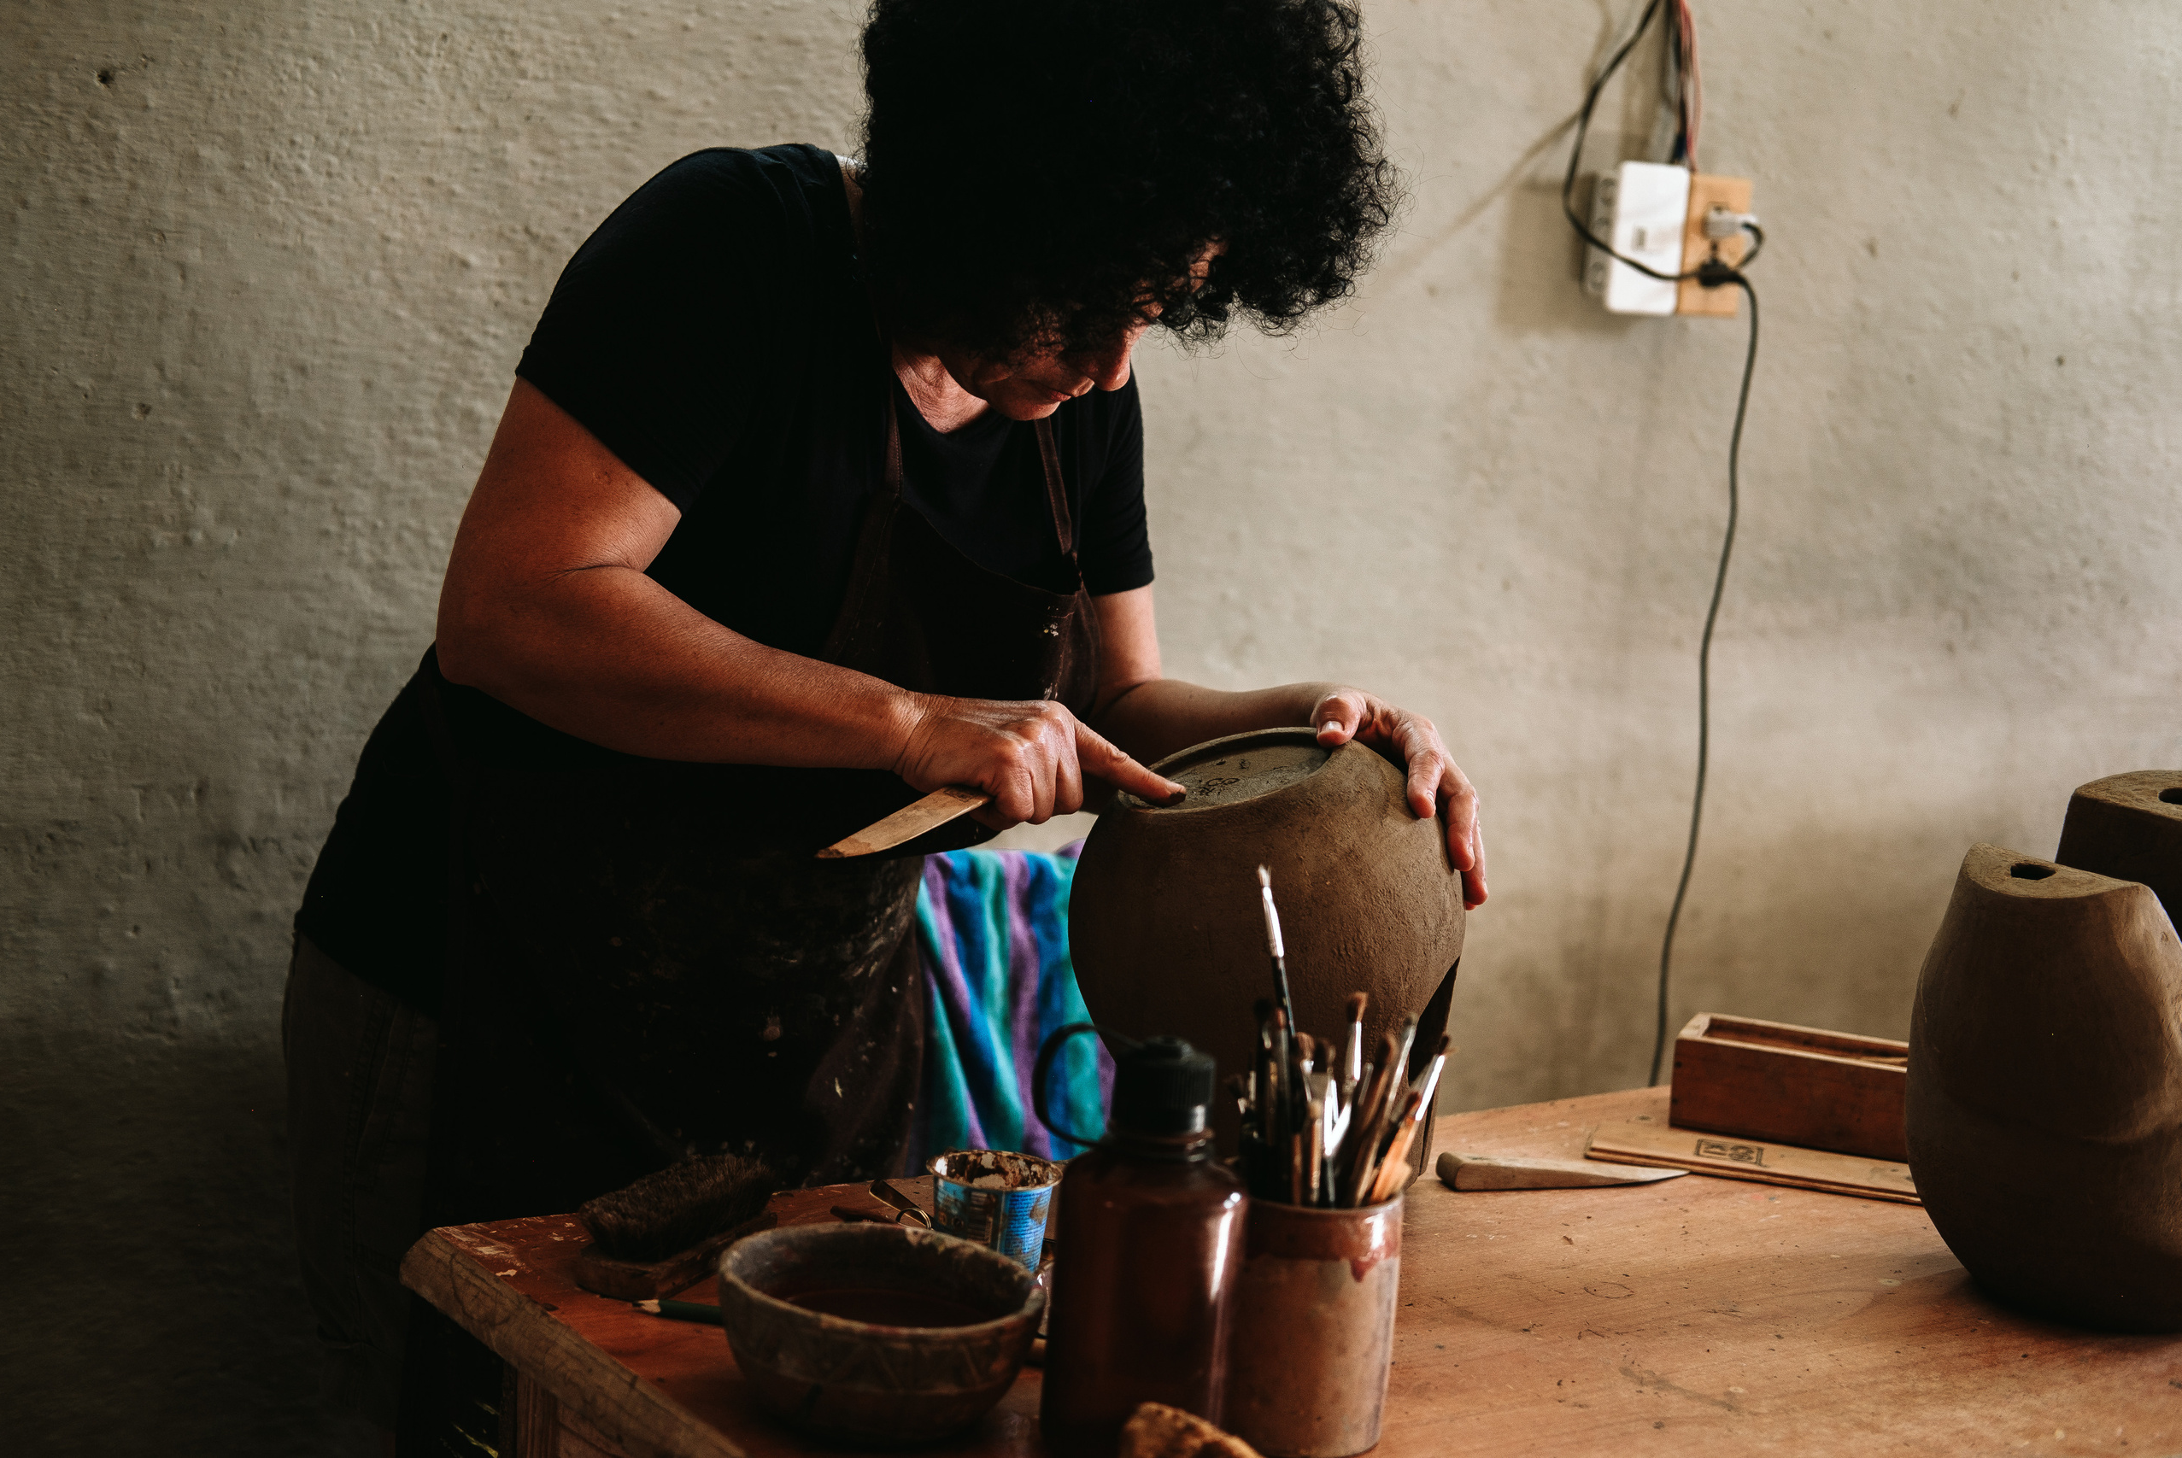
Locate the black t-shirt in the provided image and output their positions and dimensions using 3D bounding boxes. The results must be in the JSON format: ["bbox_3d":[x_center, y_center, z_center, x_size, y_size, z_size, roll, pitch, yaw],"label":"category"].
[{"bbox_3d":[-0.212,-0.080,1.860,0.320,0.550,0.460,33,24,34],"label":"black t-shirt"}]

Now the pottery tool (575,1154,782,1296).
[{"bbox_3d":[-0.190,0.225,1.493,0.048,0.040,0.118,8,10,21],"label":"pottery tool"}]

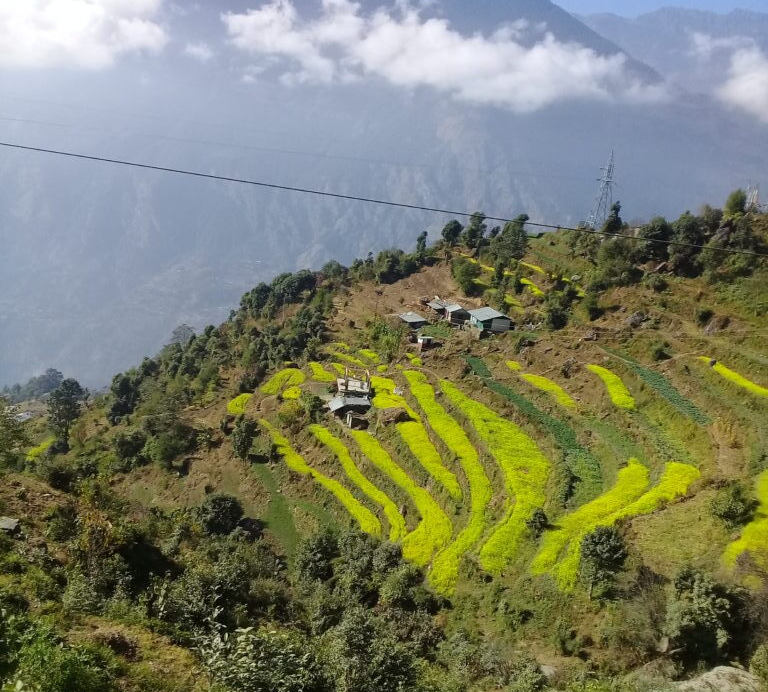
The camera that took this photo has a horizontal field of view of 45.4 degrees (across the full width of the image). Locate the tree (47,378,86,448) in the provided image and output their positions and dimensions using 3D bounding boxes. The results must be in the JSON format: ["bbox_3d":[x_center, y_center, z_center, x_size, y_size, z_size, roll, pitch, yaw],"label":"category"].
[{"bbox_3d":[-51.240,10.890,148.000,6.460,11.640,6.260,1,12,-19],"label":"tree"}]

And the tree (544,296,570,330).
[{"bbox_3d":[31.790,-5.950,168.000,4.760,6.260,4.620,7,12,10],"label":"tree"}]

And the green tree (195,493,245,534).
[{"bbox_3d":[-18.360,18.810,103.000,5.390,4.620,5.230,3,12,-10],"label":"green tree"}]

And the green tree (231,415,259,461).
[{"bbox_3d":[-19.780,12.970,130.000,3.970,6.740,3.850,4,12,-8],"label":"green tree"}]

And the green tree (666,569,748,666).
[{"bbox_3d":[23.140,19.540,66.000,5.900,7.300,5.720,10,12,22],"label":"green tree"}]

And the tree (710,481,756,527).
[{"bbox_3d":[34.300,15.460,90.000,4.510,4.530,4.380,10,12,22],"label":"tree"}]

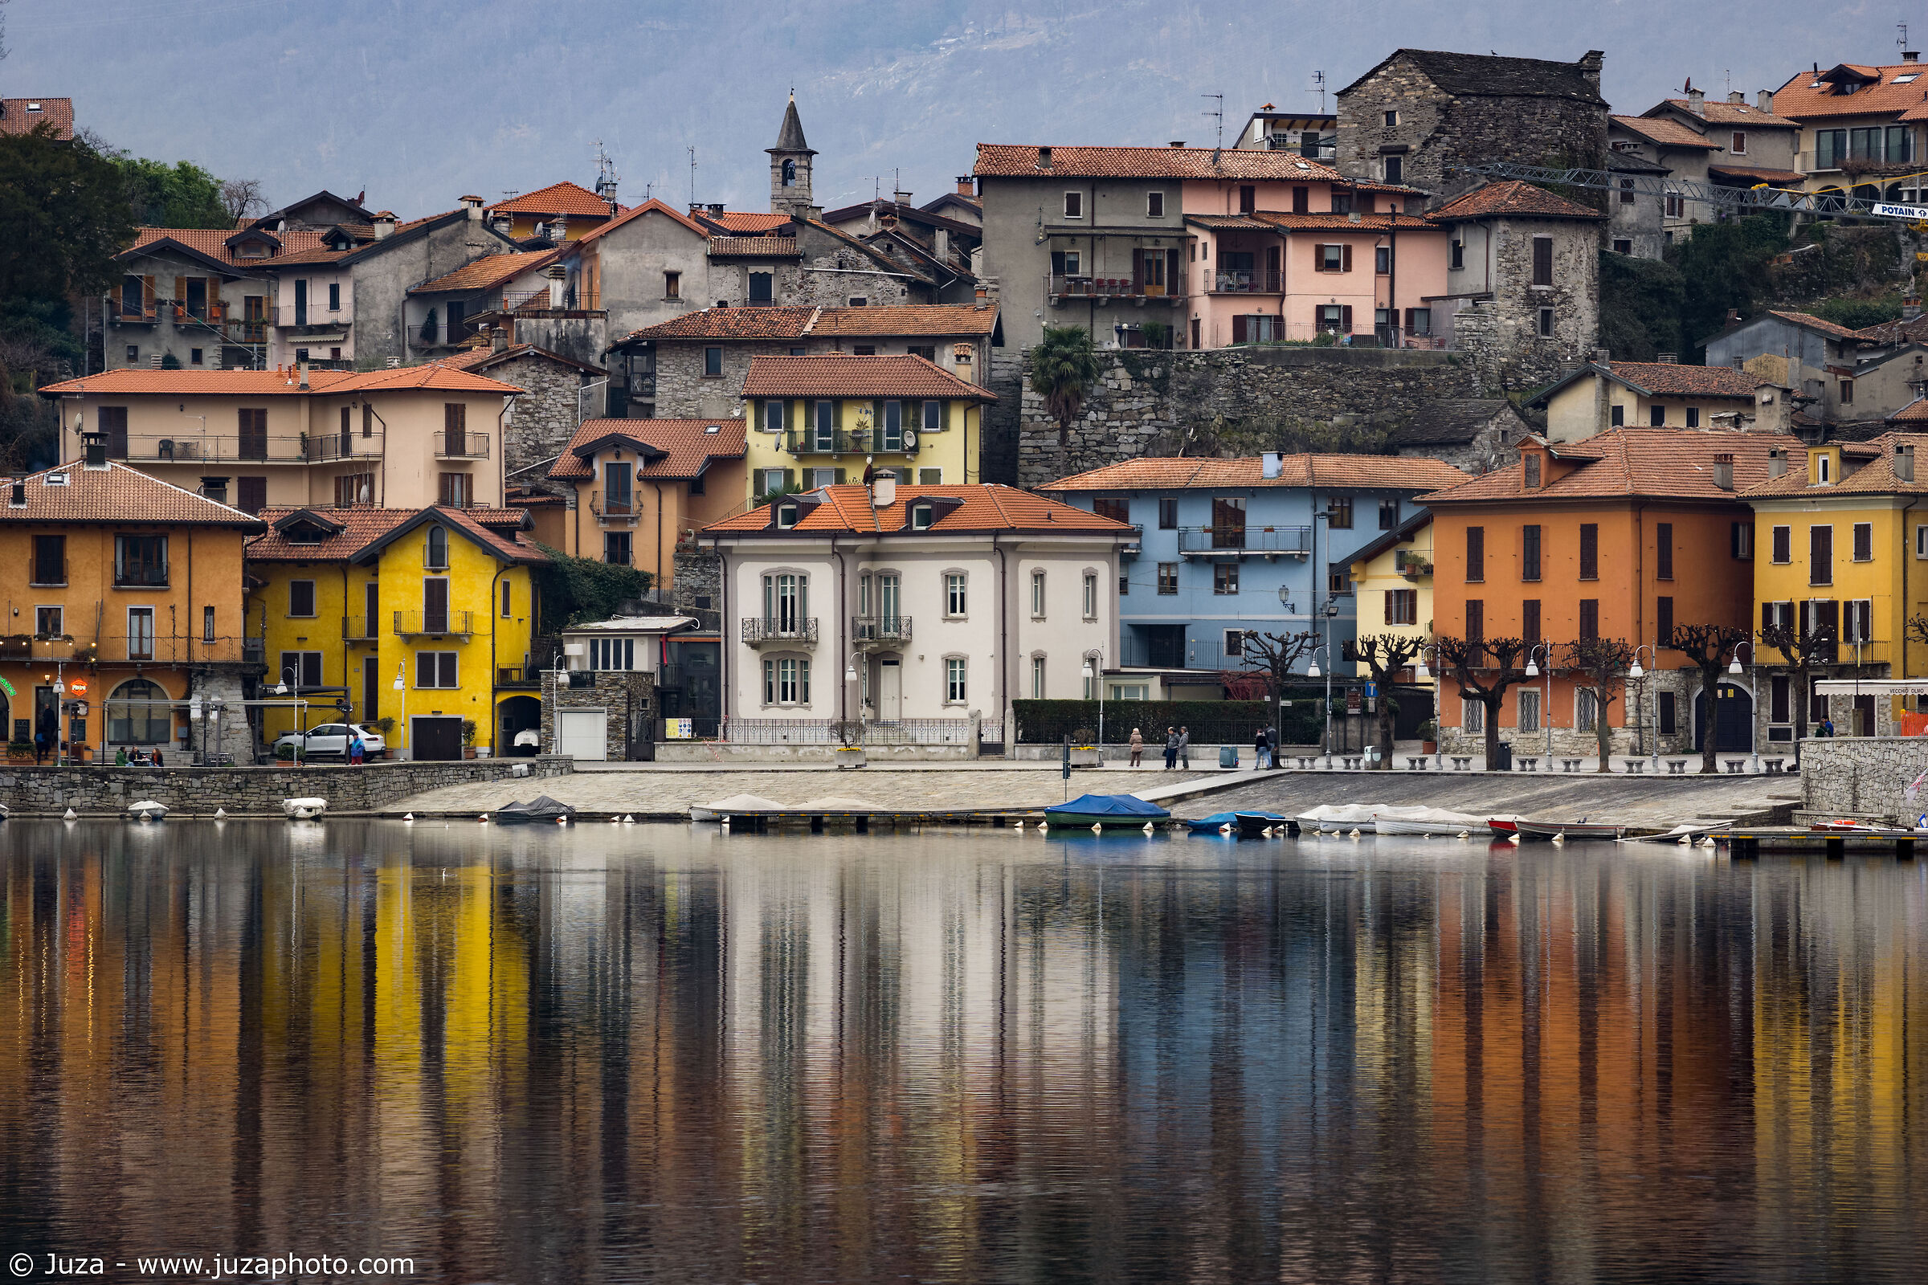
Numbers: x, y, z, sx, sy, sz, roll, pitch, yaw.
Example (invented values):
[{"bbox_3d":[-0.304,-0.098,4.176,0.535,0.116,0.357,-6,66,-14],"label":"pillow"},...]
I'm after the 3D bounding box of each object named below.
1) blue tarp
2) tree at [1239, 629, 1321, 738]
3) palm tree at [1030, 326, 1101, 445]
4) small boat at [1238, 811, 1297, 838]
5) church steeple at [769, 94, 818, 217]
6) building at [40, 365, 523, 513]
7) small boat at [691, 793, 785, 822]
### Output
[{"bbox_3d":[5.612,6.384,328.000,4.950,1.000,1.800,0,0,-26],"label":"blue tarp"},{"bbox_3d":[12.528,2.238,333.000,3.300,5.500,3.200,0,0,0],"label":"tree"},{"bbox_3d":[4.692,-11.752,388.000,3.200,5.900,3.200,0,0,0],"label":"palm tree"},{"bbox_3d":[11.010,6.587,305.000,1.400,0.780,3.200,0,-1,38],"label":"small boat"},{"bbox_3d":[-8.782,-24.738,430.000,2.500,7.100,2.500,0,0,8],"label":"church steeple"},{"bbox_3d":[-31.489,-8.484,388.000,22.300,8.500,12.500,0,0,-15],"label":"building"},{"bbox_3d":[-9.178,6.771,345.000,4.200,1.150,1.650,0,0,-5],"label":"small boat"}]

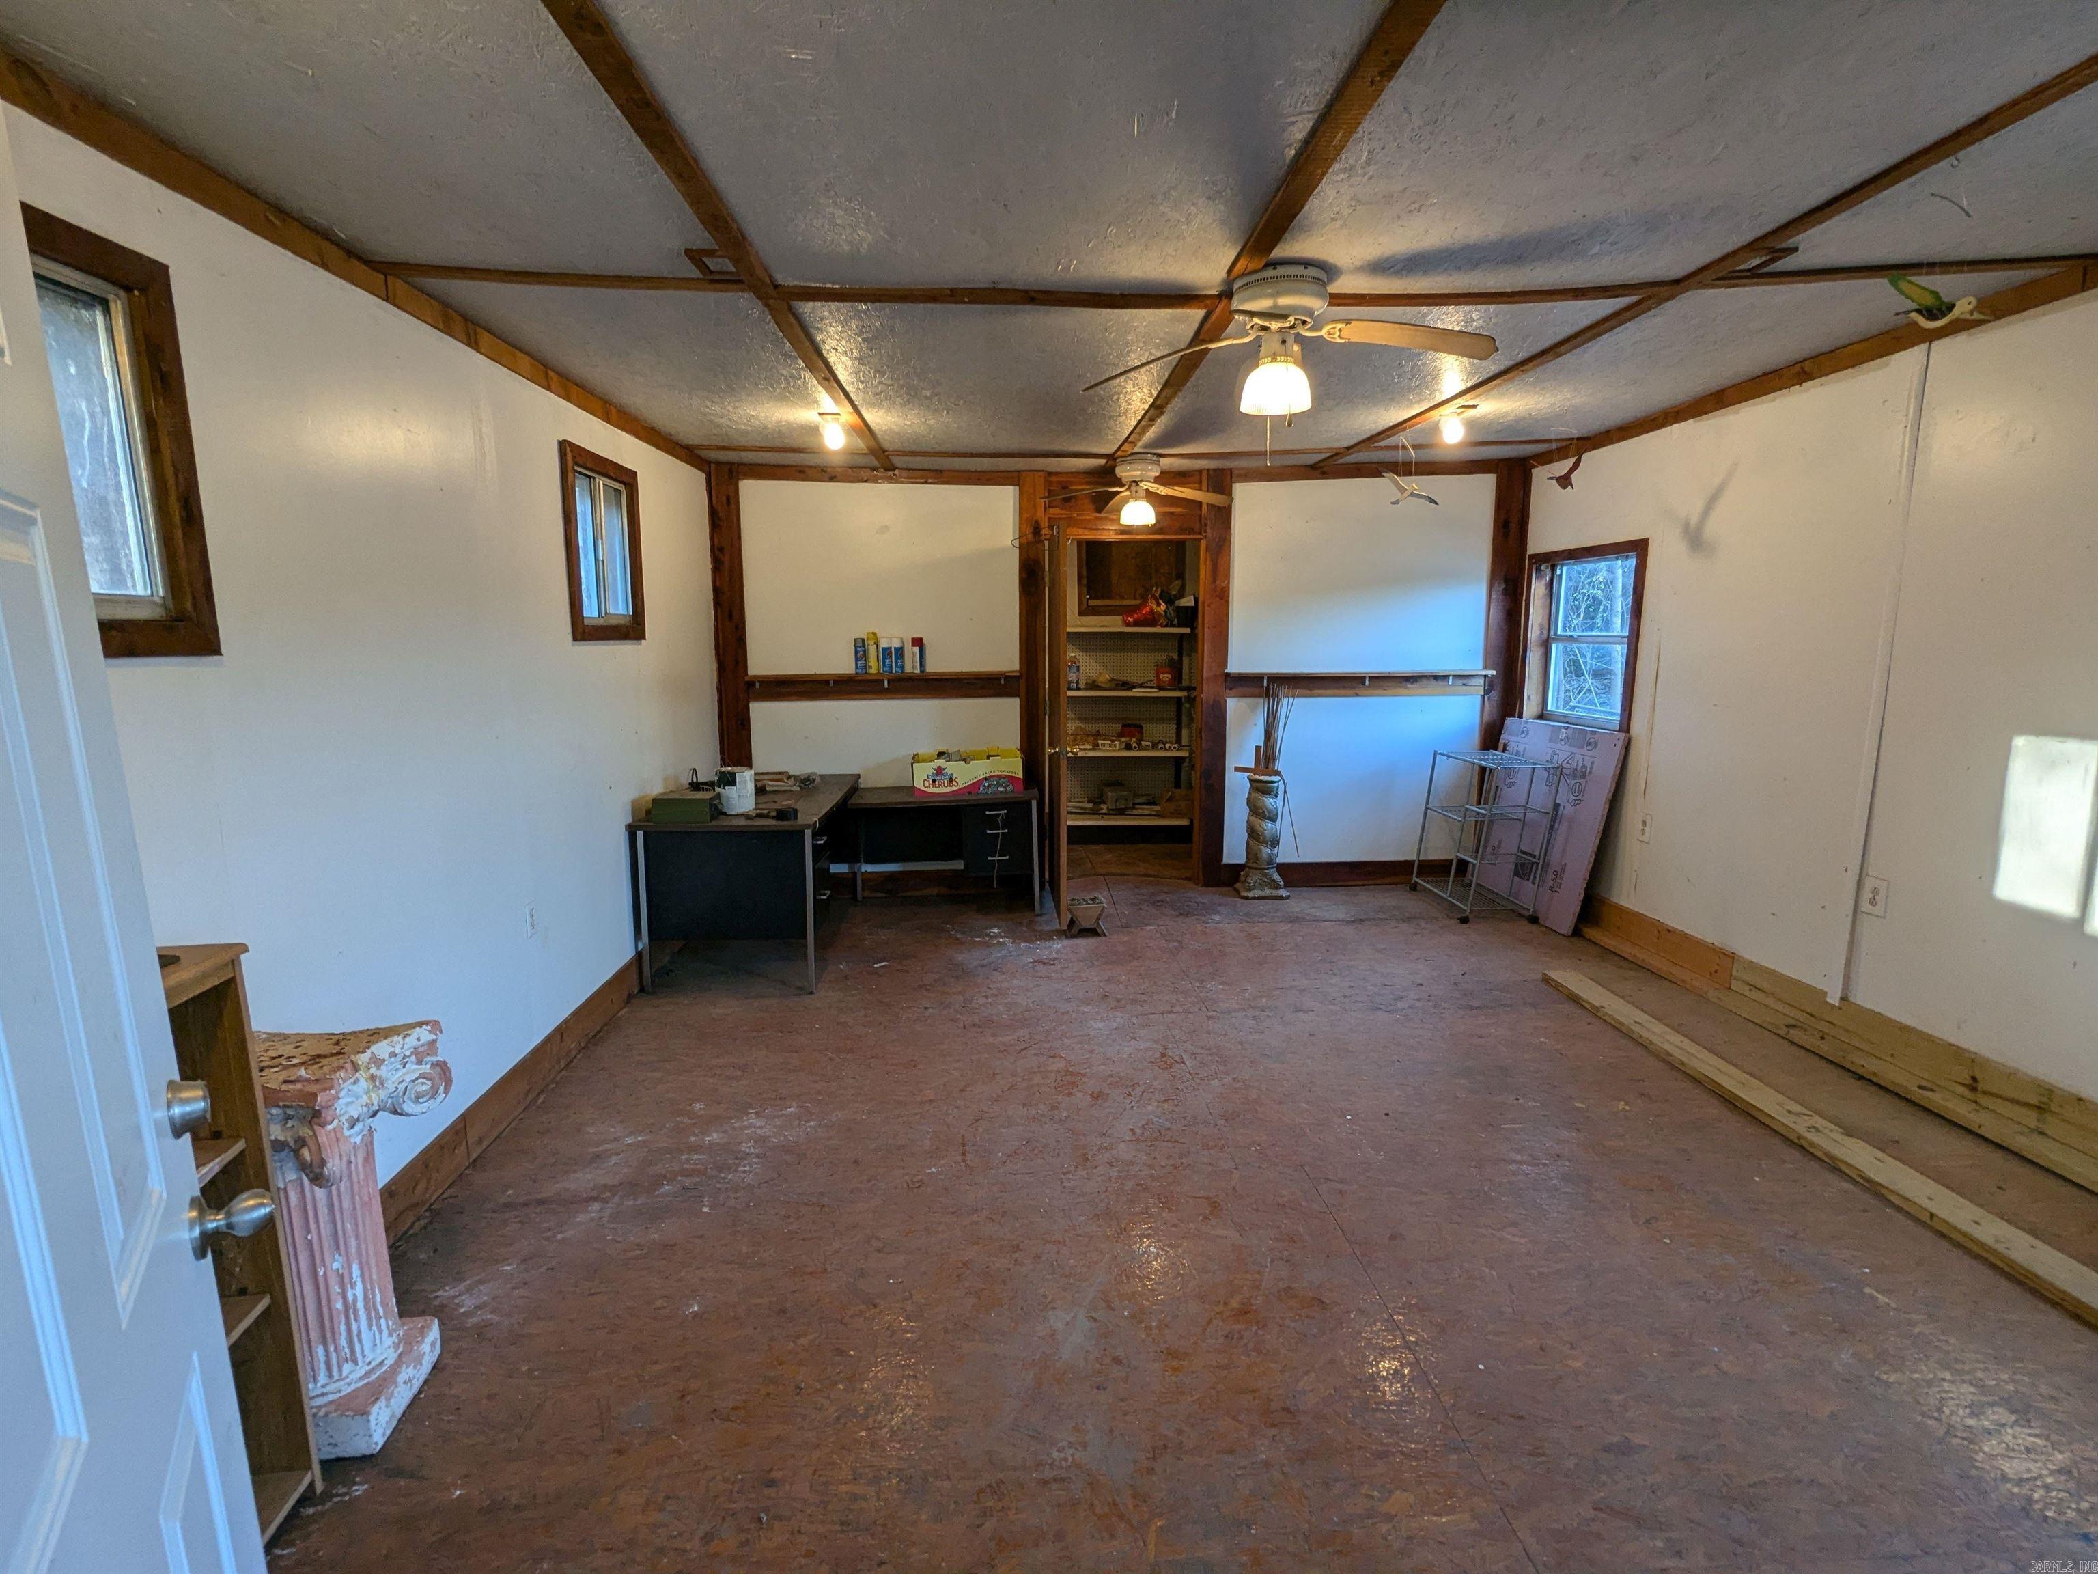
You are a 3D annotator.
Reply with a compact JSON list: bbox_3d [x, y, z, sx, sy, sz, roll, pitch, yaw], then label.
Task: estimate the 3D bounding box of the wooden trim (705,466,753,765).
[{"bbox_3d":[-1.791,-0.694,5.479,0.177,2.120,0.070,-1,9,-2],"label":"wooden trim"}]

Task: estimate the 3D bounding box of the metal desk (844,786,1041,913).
[{"bbox_3d":[-0.571,0.356,5.401,1.045,0.631,0.491,-1,9,-2],"label":"metal desk"}]

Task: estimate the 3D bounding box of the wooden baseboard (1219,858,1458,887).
[{"bbox_3d":[1.758,0.508,5.812,1.495,0.143,0.035,-1,9,-2],"label":"wooden baseboard"}]

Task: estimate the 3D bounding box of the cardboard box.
[{"bbox_3d":[-0.470,-0.081,5.461,0.595,0.190,0.390,-2,9,-12],"label":"cardboard box"}]

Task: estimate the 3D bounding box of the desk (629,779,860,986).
[{"bbox_3d":[-1.393,0.405,4.811,0.784,0.743,1.487,-1,9,-2],"label":"desk"}]

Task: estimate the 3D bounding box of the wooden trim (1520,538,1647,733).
[{"bbox_3d":[2.830,-0.773,5.165,0.070,0.963,1.055,0,9,-3],"label":"wooden trim"}]

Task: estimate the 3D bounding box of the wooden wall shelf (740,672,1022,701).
[{"bbox_3d":[-0.937,-0.578,5.591,1.551,0.144,0.130,0,9,-3],"label":"wooden wall shelf"}]

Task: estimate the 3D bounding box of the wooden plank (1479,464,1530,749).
[{"bbox_3d":[2.692,-0.650,5.837,0.207,2.501,0.090,0,9,-3],"label":"wooden plank"}]

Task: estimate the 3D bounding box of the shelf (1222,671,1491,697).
[{"bbox_3d":[1.814,-0.603,5.725,1.588,0.148,0.130,0,9,-3],"label":"shelf"}]

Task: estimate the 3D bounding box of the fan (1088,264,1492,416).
[{"bbox_3d":[0.586,-1.130,2.475,1.072,0.329,1.072,1,9,13],"label":"fan"}]

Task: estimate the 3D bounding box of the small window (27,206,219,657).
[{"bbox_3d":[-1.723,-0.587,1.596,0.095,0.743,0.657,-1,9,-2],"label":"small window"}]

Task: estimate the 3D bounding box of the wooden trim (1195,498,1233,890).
[{"bbox_3d":[0.981,-0.594,5.760,0.147,2.416,0.090,0,9,-3],"label":"wooden trim"}]

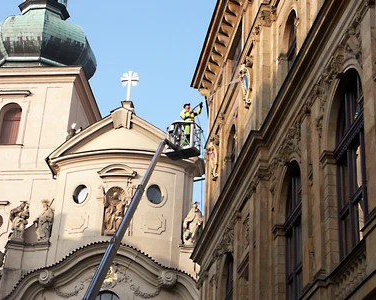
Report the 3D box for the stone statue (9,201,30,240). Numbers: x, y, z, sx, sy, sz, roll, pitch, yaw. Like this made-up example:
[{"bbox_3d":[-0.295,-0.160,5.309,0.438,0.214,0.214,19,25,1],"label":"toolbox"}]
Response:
[{"bbox_3d":[-9.413,3.990,47.947,1.000,2.250,0.750,-1,-28,8],"label":"stone statue"}]

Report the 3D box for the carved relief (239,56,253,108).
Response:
[{"bbox_3d":[2.090,-2.473,31.196,0.350,2.050,1.050,7,-28,-7],"label":"carved relief"}]

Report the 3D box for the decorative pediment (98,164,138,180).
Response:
[{"bbox_3d":[-3.880,1.232,47.295,2.070,0.720,0.500,-1,-28,8],"label":"decorative pediment"}]

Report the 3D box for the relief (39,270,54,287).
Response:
[{"bbox_3d":[-7.397,6.721,44.721,0.750,0.750,0.500,-3,-29,12],"label":"relief"}]

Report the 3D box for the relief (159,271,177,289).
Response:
[{"bbox_3d":[-1.047,6.639,43.843,0.850,0.800,0.500,-1,-28,8],"label":"relief"}]

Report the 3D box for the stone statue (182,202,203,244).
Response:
[{"bbox_3d":[0.307,4.035,46.845,1.050,2.300,0.750,-2,-29,10],"label":"stone statue"}]

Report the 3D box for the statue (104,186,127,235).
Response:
[{"bbox_3d":[-3.942,3.316,46.623,1.100,2.650,0.500,-1,-28,8],"label":"statue"}]

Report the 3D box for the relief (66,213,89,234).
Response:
[{"bbox_3d":[-6.035,4.015,46.716,1.130,1.170,0.120,-6,-29,17],"label":"relief"}]

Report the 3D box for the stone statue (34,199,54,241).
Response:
[{"bbox_3d":[-7.980,3.911,47.670,0.950,2.350,0.750,-5,-29,15],"label":"stone statue"}]

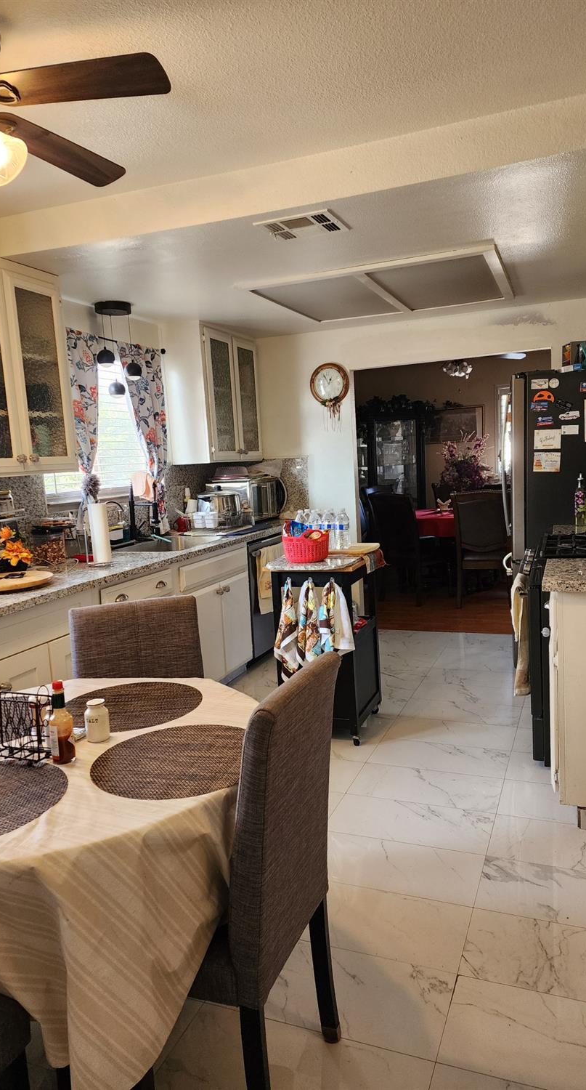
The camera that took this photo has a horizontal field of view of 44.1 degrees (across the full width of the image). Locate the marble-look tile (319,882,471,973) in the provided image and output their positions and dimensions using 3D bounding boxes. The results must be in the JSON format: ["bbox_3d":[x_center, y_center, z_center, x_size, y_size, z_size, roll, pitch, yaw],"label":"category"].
[{"bbox_3d":[0.220,1.147,2.215,0.611,0.010,0.301,0,8,22],"label":"marble-look tile"}]

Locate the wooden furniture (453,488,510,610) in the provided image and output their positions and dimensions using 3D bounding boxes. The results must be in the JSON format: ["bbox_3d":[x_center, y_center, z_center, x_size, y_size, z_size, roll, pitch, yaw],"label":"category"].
[{"bbox_3d":[1.653,0.016,6.441,0.490,1.030,0.600,-1,7,13],"label":"wooden furniture"}]

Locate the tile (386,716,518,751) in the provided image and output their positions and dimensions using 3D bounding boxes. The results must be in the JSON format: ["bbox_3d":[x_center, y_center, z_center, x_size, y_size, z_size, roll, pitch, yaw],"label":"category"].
[{"bbox_3d":[0.788,0.947,3.624,0.610,0.010,0.305,-1,8,22],"label":"tile"}]

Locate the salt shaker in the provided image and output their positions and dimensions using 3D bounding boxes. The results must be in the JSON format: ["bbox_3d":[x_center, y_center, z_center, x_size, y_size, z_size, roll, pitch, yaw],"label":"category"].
[{"bbox_3d":[-0.471,0.422,1.735,0.057,0.093,0.057,-2,7,8],"label":"salt shaker"}]

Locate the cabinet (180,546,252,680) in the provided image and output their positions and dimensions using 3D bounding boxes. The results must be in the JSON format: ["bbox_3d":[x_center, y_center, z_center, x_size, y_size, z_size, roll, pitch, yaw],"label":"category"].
[{"bbox_3d":[-0.695,0.434,4.487,0.590,0.810,0.870,0,8,22],"label":"cabinet"}]

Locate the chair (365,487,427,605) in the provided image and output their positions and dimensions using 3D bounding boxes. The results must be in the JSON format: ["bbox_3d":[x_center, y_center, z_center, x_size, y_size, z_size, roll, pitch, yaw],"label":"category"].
[{"bbox_3d":[1.093,0.014,6.803,0.480,1.030,0.610,3,9,42],"label":"chair"}]

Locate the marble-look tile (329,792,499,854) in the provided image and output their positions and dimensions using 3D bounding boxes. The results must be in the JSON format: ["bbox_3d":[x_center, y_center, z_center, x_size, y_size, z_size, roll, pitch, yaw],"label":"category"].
[{"bbox_3d":[0.446,1.066,2.772,0.611,0.010,0.303,0,8,22],"label":"marble-look tile"}]

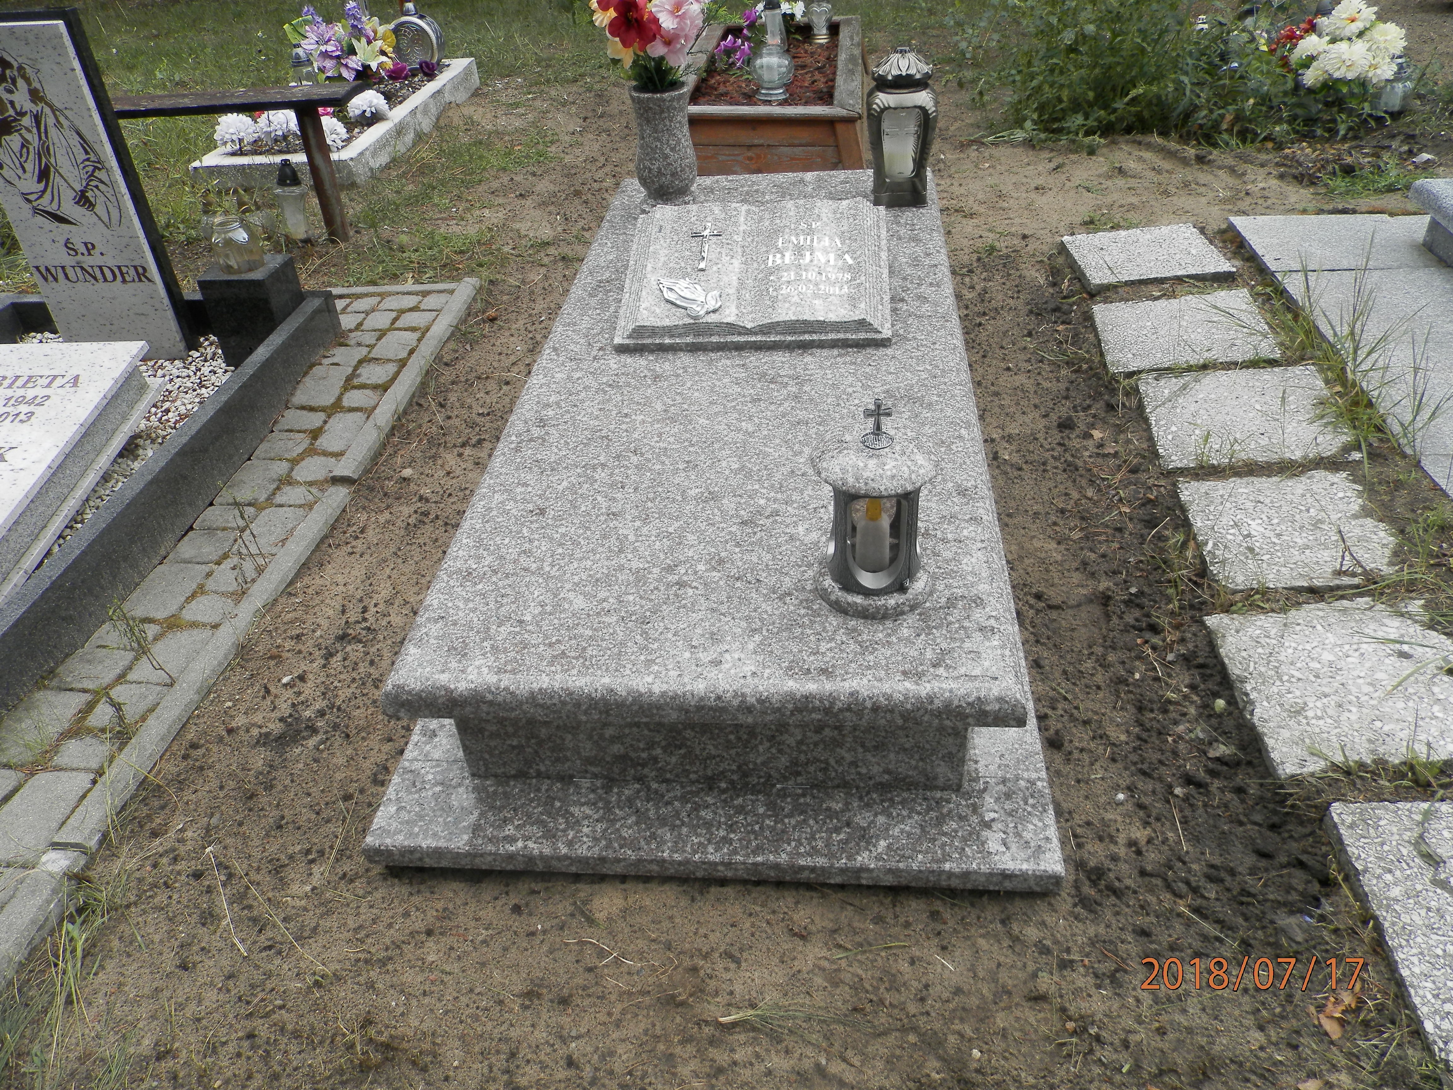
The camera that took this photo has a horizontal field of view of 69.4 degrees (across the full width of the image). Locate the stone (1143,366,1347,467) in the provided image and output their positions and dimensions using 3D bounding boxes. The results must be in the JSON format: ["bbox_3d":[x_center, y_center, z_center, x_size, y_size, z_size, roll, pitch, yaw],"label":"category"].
[{"bbox_3d":[1.121,-0.267,2.290,0.389,0.050,0.375,0,38,6],"label":"stone"}]

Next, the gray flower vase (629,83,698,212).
[{"bbox_3d":[-0.165,-1.061,2.794,0.170,0.295,0.170,0,38,6],"label":"gray flower vase"}]

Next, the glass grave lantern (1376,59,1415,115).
[{"bbox_3d":[2.307,-1.588,3.609,0.105,0.170,0.105,0,38,6],"label":"glass grave lantern"}]

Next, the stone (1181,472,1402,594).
[{"bbox_3d":[1.054,-0.020,1.983,0.350,0.050,0.350,-2,38,3],"label":"stone"}]

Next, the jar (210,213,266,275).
[{"bbox_3d":[-1.171,-0.724,2.496,0.118,0.125,0.118,-3,38,2],"label":"jar"}]

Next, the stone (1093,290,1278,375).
[{"bbox_3d":[1.121,-0.507,2.594,0.393,0.050,0.364,-1,38,4],"label":"stone"}]

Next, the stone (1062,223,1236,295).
[{"bbox_3d":[1.164,-0.784,2.928,0.384,0.055,0.332,-5,38,0],"label":"stone"}]

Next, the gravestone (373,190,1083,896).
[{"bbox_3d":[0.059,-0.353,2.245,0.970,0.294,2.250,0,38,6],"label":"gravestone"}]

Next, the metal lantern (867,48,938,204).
[{"bbox_3d":[0.452,-1.065,2.671,0.180,0.370,0.175,5,39,13],"label":"metal lantern"}]

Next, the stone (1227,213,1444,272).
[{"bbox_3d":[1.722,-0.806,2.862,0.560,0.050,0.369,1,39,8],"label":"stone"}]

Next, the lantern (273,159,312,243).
[{"bbox_3d":[-1.479,-1.163,3.531,0.114,0.246,0.114,0,39,6],"label":"lantern"}]

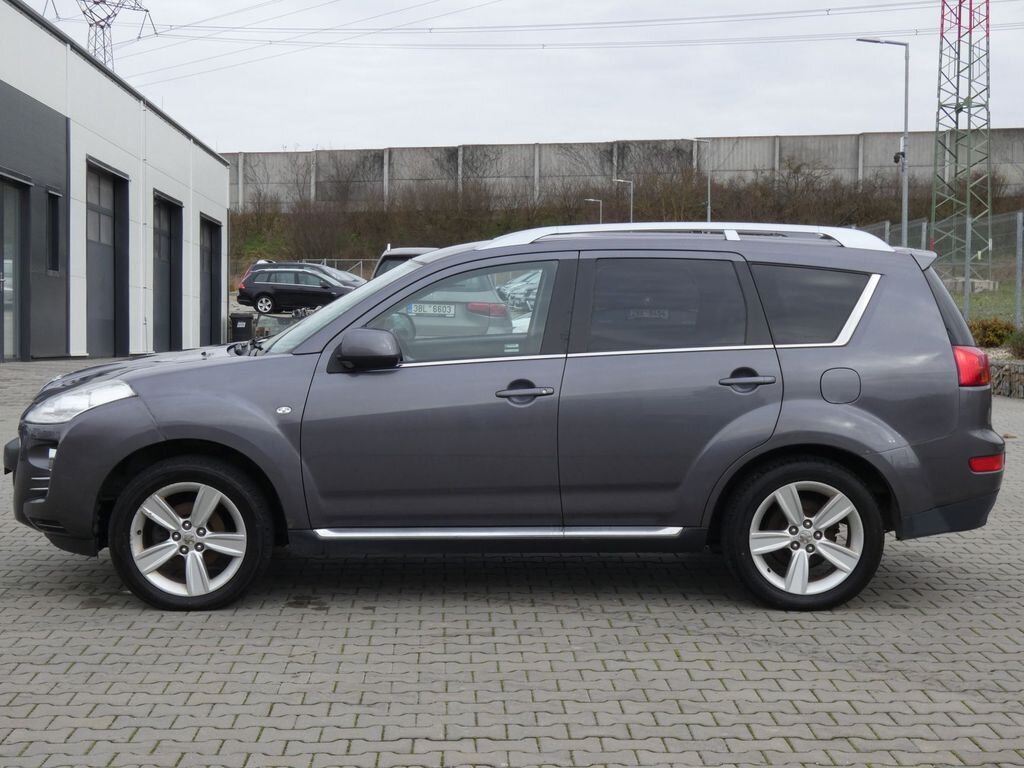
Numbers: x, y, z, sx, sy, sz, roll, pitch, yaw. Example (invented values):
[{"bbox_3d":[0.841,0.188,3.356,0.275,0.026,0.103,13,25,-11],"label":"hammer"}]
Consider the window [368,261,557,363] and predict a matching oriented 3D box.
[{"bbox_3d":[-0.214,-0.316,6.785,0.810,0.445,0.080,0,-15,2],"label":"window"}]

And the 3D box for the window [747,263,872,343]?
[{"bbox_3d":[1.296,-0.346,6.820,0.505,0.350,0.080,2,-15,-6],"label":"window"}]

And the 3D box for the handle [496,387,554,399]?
[{"bbox_3d":[0.058,0.035,6.715,0.248,0.042,0.052,0,4,1],"label":"handle"}]

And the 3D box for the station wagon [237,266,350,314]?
[{"bbox_3d":[-6.870,-3.070,53.100,4.680,1.500,1.820,0,2,0],"label":"station wagon"}]

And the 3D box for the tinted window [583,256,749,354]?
[{"bbox_3d":[0.669,-0.341,6.815,0.700,0.420,0.050,0,-15,0],"label":"tinted window"}]

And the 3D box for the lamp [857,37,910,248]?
[{"bbox_3d":[6.735,-3.745,28.500,0.960,5.100,0.250,0,2,-2],"label":"lamp"}]

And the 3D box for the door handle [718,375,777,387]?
[{"bbox_3d":[1.009,-0.015,6.715,0.248,0.042,0.052,0,4,-1],"label":"door handle"}]

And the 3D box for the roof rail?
[{"bbox_3d":[0.771,-0.650,6.930,1.840,0.130,0.100,0,4,0],"label":"roof rail"}]

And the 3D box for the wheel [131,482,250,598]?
[{"bbox_3d":[-1.396,0.663,6.870,0.495,0.495,0.200,0,5,-3],"label":"wheel"}]

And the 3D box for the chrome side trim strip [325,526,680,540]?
[{"bbox_3d":[-0.059,0.646,6.790,1.590,0.060,0.080,0,5,0],"label":"chrome side trim strip"}]

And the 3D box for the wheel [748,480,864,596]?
[{"bbox_3d":[1.274,0.659,6.870,0.495,0.495,0.200,0,5,0],"label":"wheel"}]

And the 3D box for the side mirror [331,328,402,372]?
[{"bbox_3d":[-0.613,-0.142,6.650,0.280,0.185,0.230,0,5,0],"label":"side mirror"}]

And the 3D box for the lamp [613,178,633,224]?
[{"bbox_3d":[5.832,-7.662,82.000,1.080,6.100,0.220,0,2,0],"label":"lamp"}]

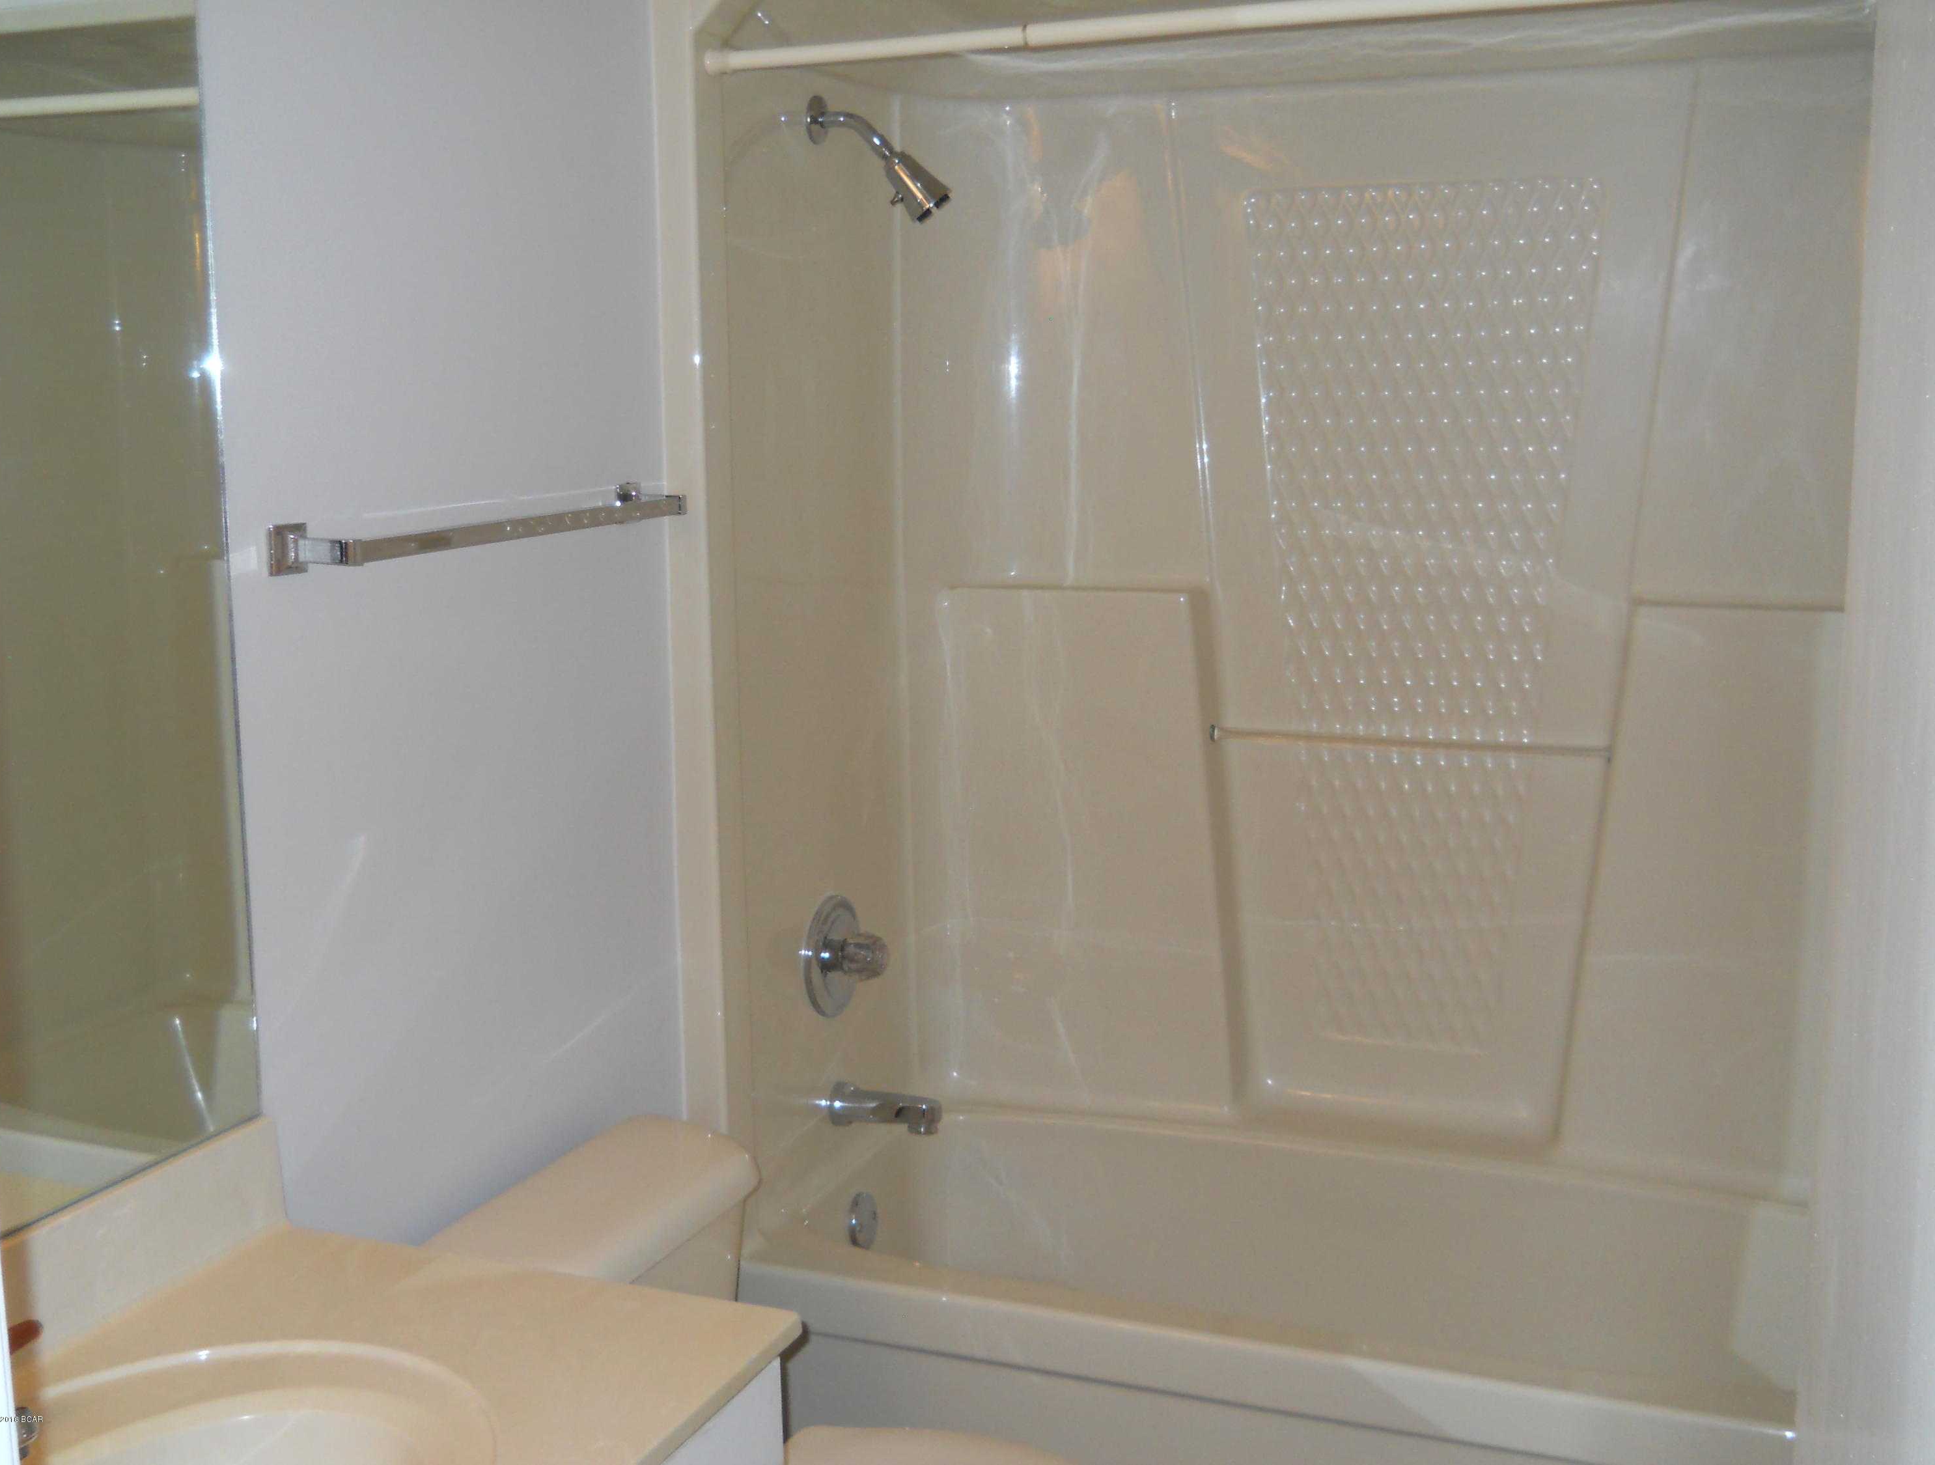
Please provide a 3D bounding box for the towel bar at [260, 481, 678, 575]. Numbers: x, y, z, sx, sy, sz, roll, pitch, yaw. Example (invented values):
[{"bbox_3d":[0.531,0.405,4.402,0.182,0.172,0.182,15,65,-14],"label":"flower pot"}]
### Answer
[{"bbox_3d":[-0.473,-0.217,2.167,0.073,0.047,0.659,3,10,21],"label":"towel bar"}]

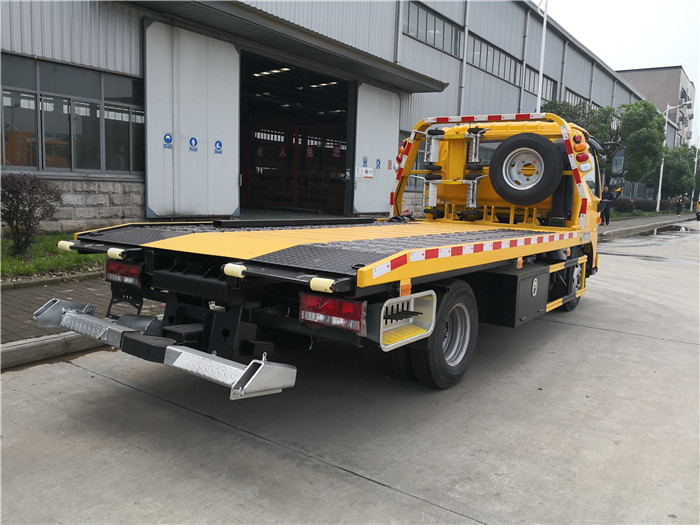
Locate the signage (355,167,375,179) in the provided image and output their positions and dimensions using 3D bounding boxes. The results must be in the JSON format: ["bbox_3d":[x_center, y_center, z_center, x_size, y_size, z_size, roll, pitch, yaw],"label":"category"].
[{"bbox_3d":[0.546,-3.303,20.205,0.020,0.380,1.220,7,8,36],"label":"signage"}]

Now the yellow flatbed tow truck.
[{"bbox_3d":[0.742,-0.435,5.208,2.364,2.236,6.452,7,8,35],"label":"yellow flatbed tow truck"}]

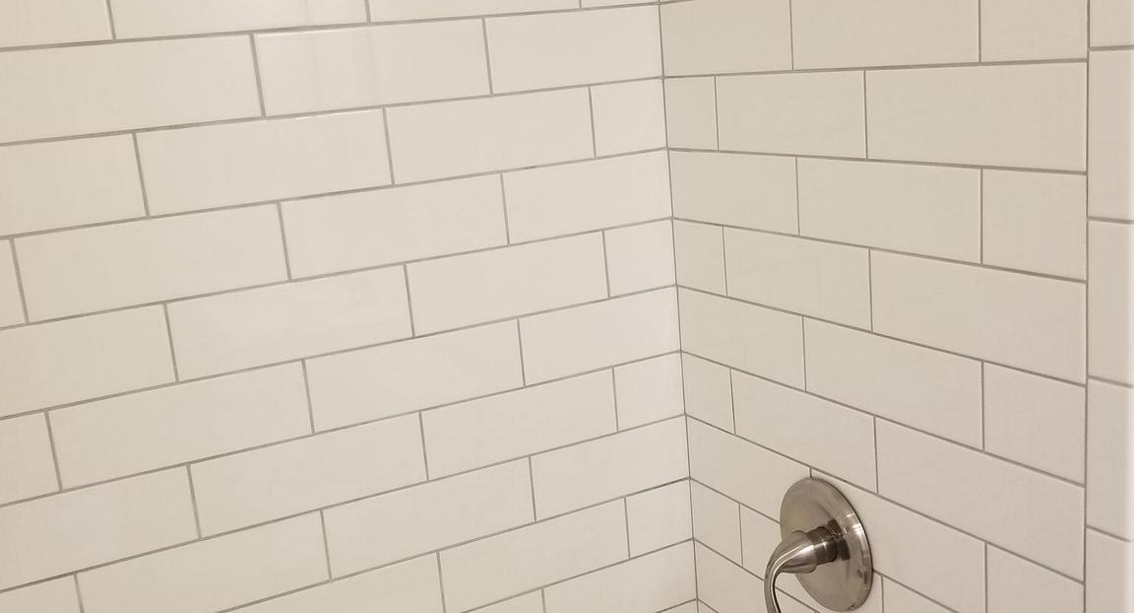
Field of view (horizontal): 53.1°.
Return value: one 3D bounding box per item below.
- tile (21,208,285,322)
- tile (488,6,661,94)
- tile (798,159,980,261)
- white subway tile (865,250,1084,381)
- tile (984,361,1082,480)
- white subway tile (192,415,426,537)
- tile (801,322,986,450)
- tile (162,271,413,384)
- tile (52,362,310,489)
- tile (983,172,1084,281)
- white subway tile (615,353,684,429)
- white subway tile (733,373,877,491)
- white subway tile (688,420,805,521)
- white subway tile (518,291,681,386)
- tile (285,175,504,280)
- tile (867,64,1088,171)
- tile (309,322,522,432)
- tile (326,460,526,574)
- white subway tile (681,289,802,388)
[{"bbox_3d":[-0.498,-0.057,1.385,0.305,0.101,0.010,-11,14,-26],"label":"tile"},{"bbox_3d":[0.013,-0.362,1.601,0.274,0.101,0.010,-11,14,-26],"label":"tile"},{"bbox_3d":[0.367,-0.117,1.312,0.010,0.101,0.298,-11,14,-26],"label":"tile"},{"bbox_3d":[0.431,0.004,1.212,0.009,0.101,0.298,-11,14,-26],"label":"white subway tile"},{"bbox_3d":[0.484,0.118,1.168,0.009,0.101,0.122,-11,13,-26],"label":"tile"},{"bbox_3d":[-0.338,0.221,1.514,0.305,0.101,0.009,-11,13,-25],"label":"white subway tile"},{"bbox_3d":[0.381,0.084,1.346,0.009,0.101,0.299,-11,14,-26],"label":"tile"},{"bbox_3d":[-0.357,0.018,1.470,0.305,0.101,0.009,-11,13,-25],"label":"tile"},{"bbox_3d":[-0.475,0.145,1.422,0.304,0.101,0.009,-11,14,-26],"label":"tile"},{"bbox_3d":[0.460,-0.083,1.116,0.009,0.101,0.123,-11,14,-26],"label":"tile"},{"bbox_3d":[0.128,0.129,1.739,0.124,0.101,0.009,-11,13,-25],"label":"white subway tile"},{"bbox_3d":[0.317,0.160,1.532,0.010,0.102,0.304,-12,14,-26],"label":"white subway tile"},{"bbox_3d":[0.264,0.243,1.658,0.009,0.101,0.293,-11,14,-26],"label":"white subway tile"},{"bbox_3d":[0.051,0.043,1.690,0.276,0.102,0.009,-11,13,-25],"label":"white subway tile"},{"bbox_3d":[-0.227,-0.110,1.516,0.305,0.101,0.009,-11,13,-25],"label":"tile"},{"bbox_3d":[0.419,-0.199,1.184,0.009,0.102,0.289,-11,13,-26],"label":"tile"},{"bbox_3d":[-0.208,0.093,1.560,0.306,0.101,0.009,-11,14,-25],"label":"tile"},{"bbox_3d":[-0.189,0.295,1.608,0.305,0.101,0.010,-11,14,-26],"label":"tile"},{"bbox_3d":[0.247,0.040,1.621,0.010,0.102,0.293,-12,14,-26],"label":"white subway tile"}]

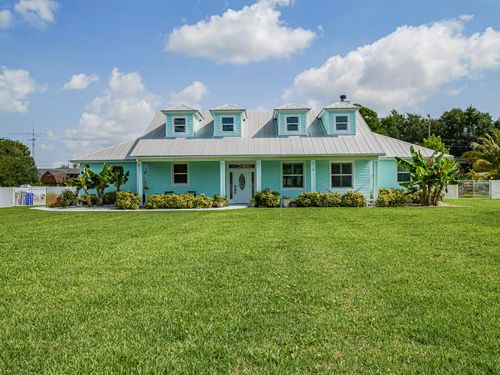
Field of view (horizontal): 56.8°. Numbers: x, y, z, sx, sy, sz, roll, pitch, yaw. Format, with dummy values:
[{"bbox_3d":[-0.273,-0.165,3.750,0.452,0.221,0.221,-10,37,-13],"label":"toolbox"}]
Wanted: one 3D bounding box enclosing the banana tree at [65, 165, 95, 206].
[{"bbox_3d":[-10.181,-0.134,27.600,1.790,2.480,1.700,0,0,1],"label":"banana tree"}]

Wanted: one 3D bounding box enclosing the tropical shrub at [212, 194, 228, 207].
[{"bbox_3d":[-1.581,0.727,24.900,0.880,0.720,0.850,0,0,1],"label":"tropical shrub"}]

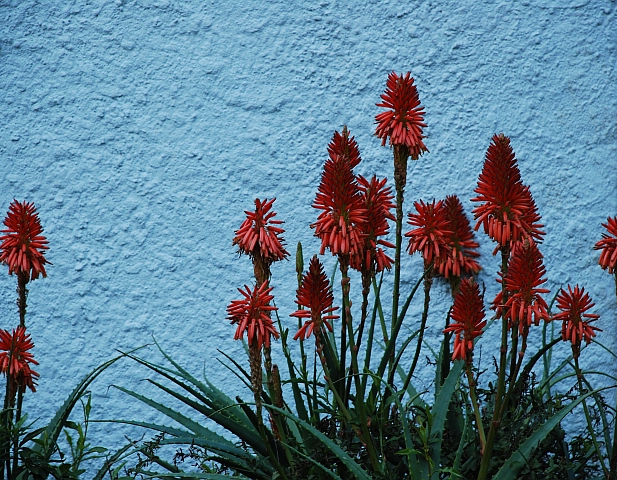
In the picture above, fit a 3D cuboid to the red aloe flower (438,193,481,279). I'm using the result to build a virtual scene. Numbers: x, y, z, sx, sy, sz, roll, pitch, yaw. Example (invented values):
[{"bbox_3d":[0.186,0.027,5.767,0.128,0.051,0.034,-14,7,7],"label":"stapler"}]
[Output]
[{"bbox_3d":[0.304,-0.007,6.780,0.090,0.168,0.087,0,4,0],"label":"red aloe flower"}]

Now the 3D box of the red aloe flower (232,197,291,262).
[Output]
[{"bbox_3d":[-0.094,-0.019,6.620,0.110,0.127,0.107,0,4,0],"label":"red aloe flower"}]

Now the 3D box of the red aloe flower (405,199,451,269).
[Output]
[{"bbox_3d":[0.238,-0.014,6.640,0.090,0.134,0.088,0,4,0],"label":"red aloe flower"}]

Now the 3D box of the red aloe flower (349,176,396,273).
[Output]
[{"bbox_3d":[0.130,-0.033,6.680,0.092,0.195,0.089,0,4,0],"label":"red aloe flower"}]

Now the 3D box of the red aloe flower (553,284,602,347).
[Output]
[{"bbox_3d":[0.532,0.149,6.600,0.093,0.123,0.090,0,4,0],"label":"red aloe flower"}]

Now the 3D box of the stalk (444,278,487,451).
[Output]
[{"bbox_3d":[0.305,0.241,6.500,0.082,0.335,0.079,0,4,0],"label":"stalk"}]

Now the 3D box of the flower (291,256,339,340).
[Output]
[{"bbox_3d":[0.013,0.113,6.520,0.093,0.165,0.091,0,4,0],"label":"flower"}]

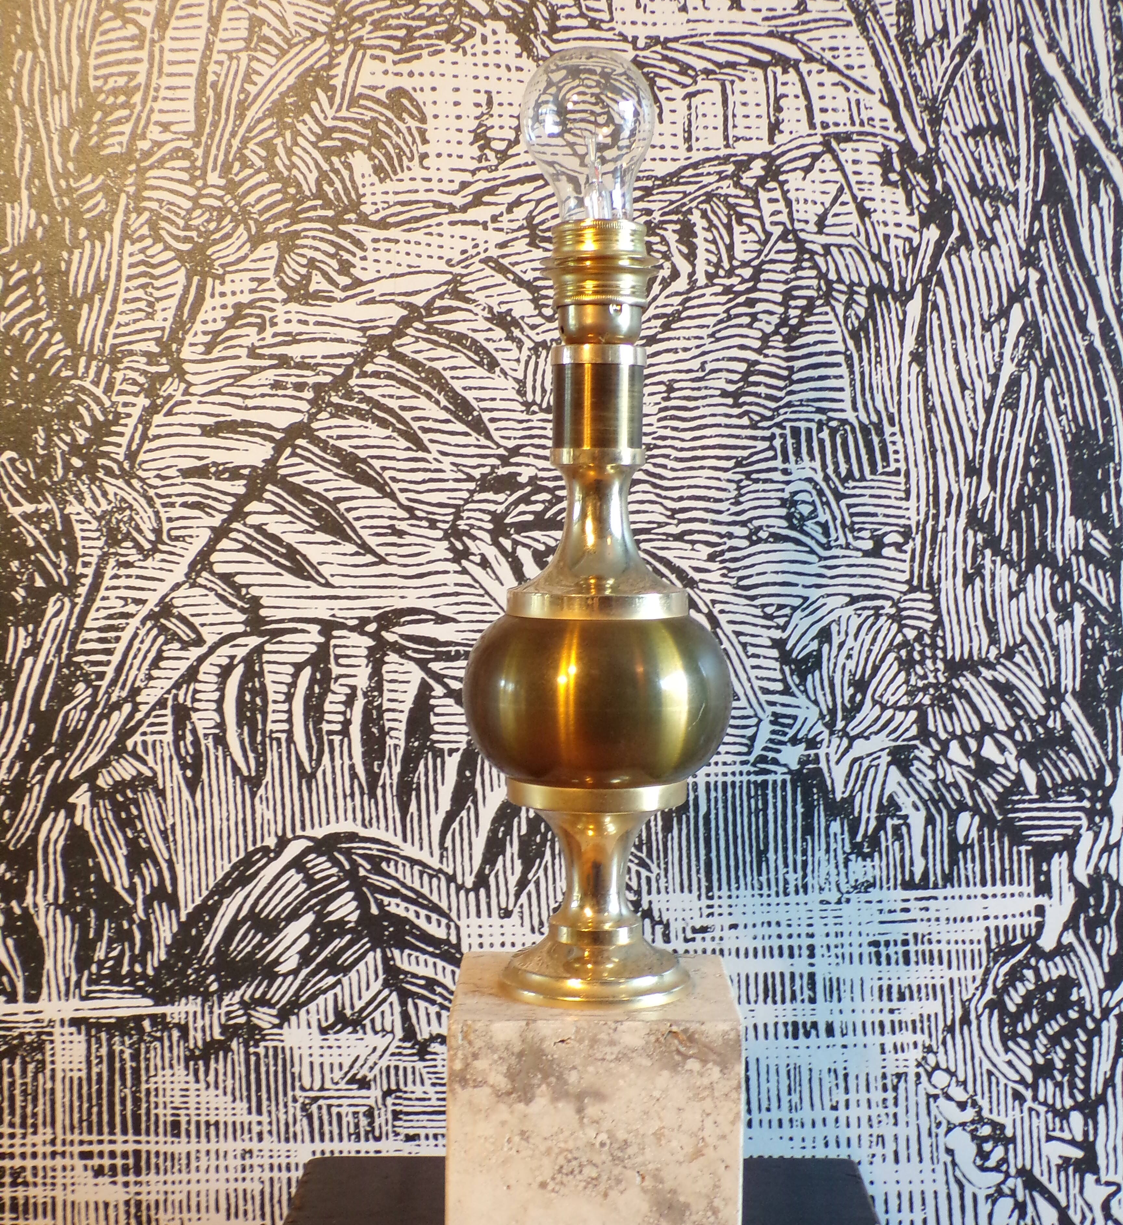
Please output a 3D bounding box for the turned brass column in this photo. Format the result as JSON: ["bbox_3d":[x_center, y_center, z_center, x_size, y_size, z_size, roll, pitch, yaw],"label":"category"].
[{"bbox_3d":[0.016,-0.038,0.785,0.117,0.404,0.117,1,4,0],"label":"turned brass column"}]

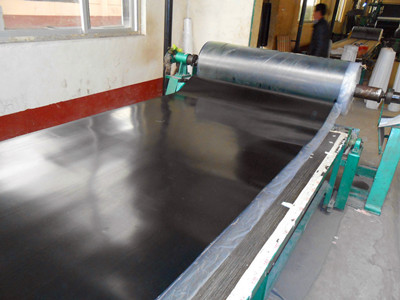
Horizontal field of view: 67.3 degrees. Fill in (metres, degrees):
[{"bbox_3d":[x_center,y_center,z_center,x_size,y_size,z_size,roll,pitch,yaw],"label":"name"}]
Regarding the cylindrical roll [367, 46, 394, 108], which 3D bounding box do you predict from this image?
[{"bbox_3d":[3.180,-1.260,5.300,0.265,0.990,0.265,3,24,0],"label":"cylindrical roll"}]

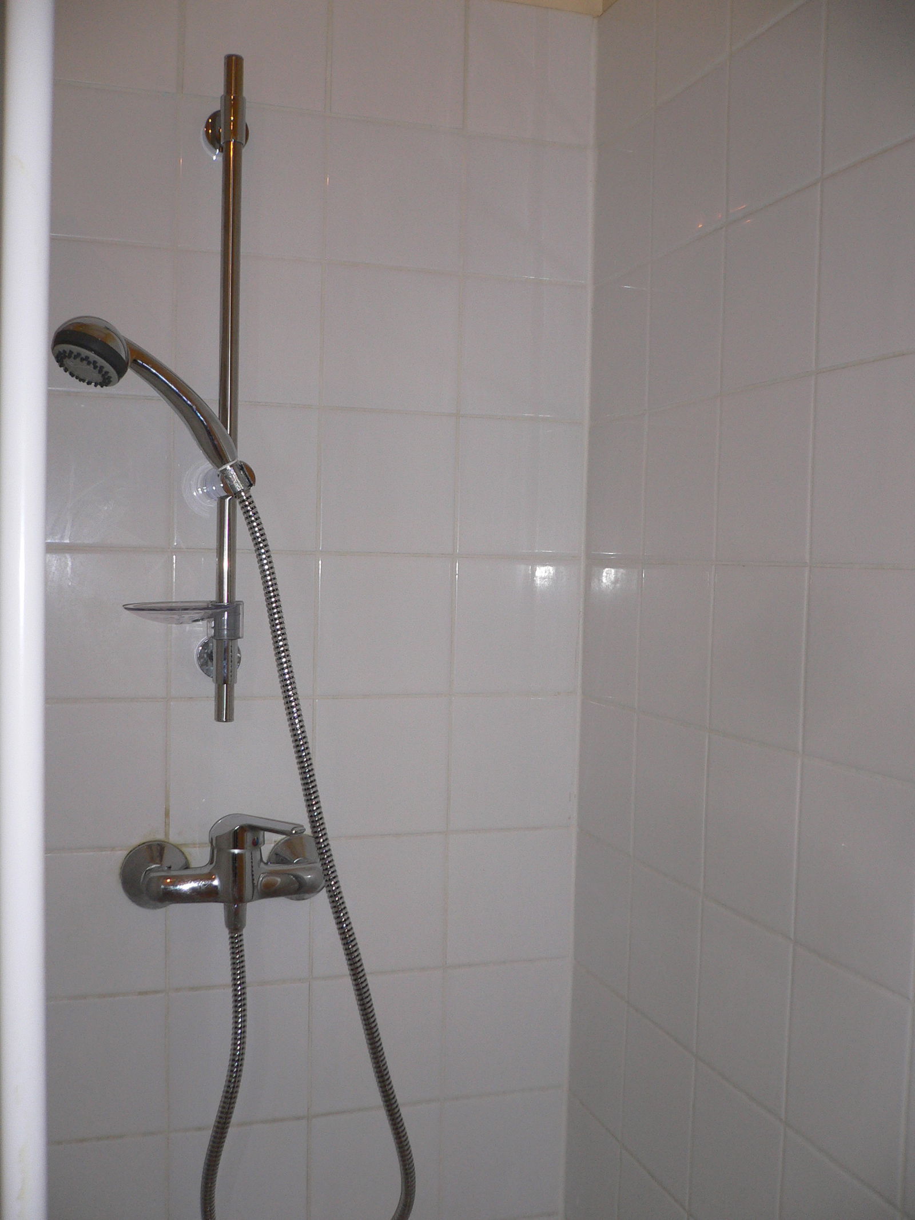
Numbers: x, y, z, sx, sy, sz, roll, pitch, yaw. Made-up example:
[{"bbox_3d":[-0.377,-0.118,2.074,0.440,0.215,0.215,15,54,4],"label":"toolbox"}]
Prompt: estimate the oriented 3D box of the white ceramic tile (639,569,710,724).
[{"bbox_3d":[0.211,0.029,1.176,0.010,0.148,0.141,1,3,-19],"label":"white ceramic tile"}]

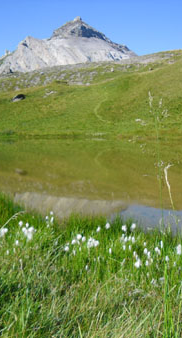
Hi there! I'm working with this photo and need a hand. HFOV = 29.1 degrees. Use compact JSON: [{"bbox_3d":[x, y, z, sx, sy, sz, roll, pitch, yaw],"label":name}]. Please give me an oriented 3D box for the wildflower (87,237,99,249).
[{"bbox_3d":[0.012,0.576,2.750,0.090,0.085,0.070,0,6,0],"label":"wildflower"}]

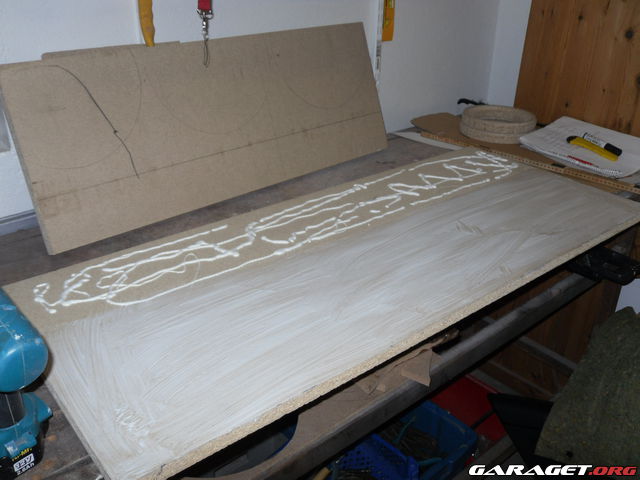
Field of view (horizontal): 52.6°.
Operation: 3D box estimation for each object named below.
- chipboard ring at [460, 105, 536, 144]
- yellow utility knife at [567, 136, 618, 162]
[{"bbox_3d":[0.512,-0.334,1.862,0.207,0.051,0.207,1,27,0],"label":"chipboard ring"},{"bbox_3d":[0.703,-0.236,1.671,0.021,0.014,0.158,-11,29,-22],"label":"yellow utility knife"}]

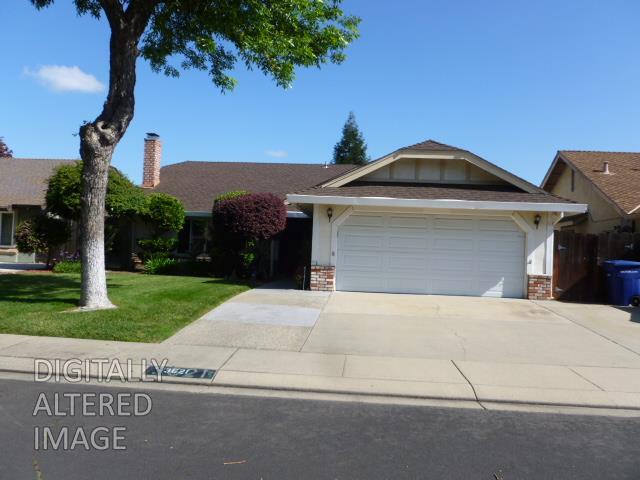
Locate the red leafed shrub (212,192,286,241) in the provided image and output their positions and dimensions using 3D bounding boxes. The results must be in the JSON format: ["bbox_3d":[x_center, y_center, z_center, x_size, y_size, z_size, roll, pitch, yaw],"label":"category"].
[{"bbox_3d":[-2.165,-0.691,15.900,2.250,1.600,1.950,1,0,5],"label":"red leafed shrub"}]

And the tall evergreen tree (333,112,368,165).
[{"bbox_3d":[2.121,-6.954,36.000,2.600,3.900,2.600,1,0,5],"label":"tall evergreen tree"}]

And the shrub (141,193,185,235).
[{"bbox_3d":[-5.476,-0.921,18.000,1.550,1.500,1.450,1,0,5],"label":"shrub"}]

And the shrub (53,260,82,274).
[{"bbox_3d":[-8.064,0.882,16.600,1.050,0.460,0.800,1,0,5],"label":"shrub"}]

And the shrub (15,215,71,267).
[{"bbox_3d":[-9.434,0.017,17.600,1.900,1.800,1.600,1,0,5],"label":"shrub"}]

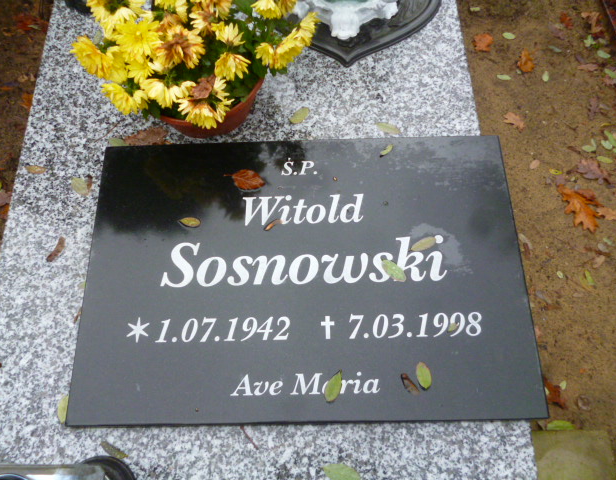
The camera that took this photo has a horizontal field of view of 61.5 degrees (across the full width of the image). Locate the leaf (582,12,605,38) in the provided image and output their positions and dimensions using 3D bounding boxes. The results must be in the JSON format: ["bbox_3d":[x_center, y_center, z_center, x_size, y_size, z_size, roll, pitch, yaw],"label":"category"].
[{"bbox_3d":[0.712,-0.532,1.285,0.049,0.020,0.081,-3,68,1],"label":"leaf"}]

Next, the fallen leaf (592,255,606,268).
[{"bbox_3d":[0.655,0.049,1.164,0.040,0.006,0.017,-40,73,-13],"label":"fallen leaf"}]

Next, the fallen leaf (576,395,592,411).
[{"bbox_3d":[0.515,0.303,0.967,0.024,0.012,0.029,-7,68,-1],"label":"fallen leaf"}]

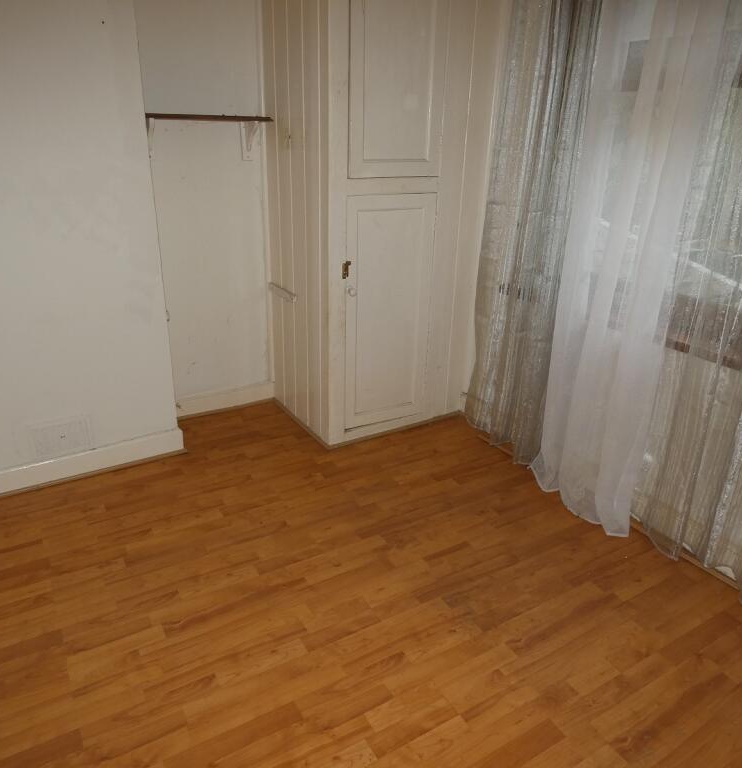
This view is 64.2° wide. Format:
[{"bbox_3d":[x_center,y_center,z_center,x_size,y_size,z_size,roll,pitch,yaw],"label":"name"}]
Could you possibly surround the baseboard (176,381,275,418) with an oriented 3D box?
[{"bbox_3d":[-0.824,0.082,3.260,0.613,0.115,0.022,-12,27,-29],"label":"baseboard"}]

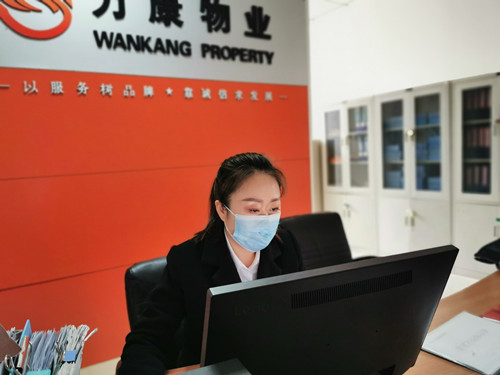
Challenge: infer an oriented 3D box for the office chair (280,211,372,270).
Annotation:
[{"bbox_3d":[0.450,0.610,1.801,0.620,0.910,0.620,-6,6,-28],"label":"office chair"}]

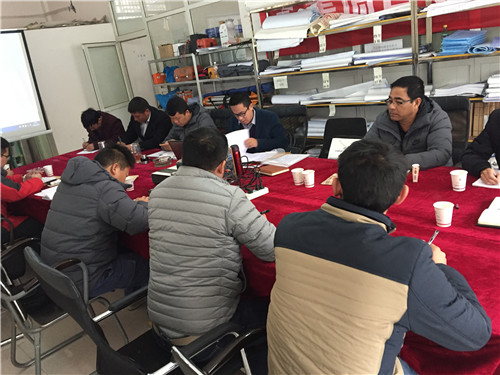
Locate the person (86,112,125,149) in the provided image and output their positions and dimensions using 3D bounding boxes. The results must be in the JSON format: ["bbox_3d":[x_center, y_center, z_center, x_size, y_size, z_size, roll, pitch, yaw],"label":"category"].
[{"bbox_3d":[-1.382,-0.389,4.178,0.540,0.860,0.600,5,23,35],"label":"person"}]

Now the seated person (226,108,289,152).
[{"bbox_3d":[0.085,-0.140,3.387,0.550,1.220,0.700,5,21,38],"label":"seated person"}]

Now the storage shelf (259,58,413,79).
[{"bbox_3d":[0.982,-1.336,4.664,1.776,0.050,0.500,5,23,36],"label":"storage shelf"}]

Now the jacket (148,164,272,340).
[{"bbox_3d":[-0.159,0.213,1.756,0.570,0.640,0.540,2,21,28],"label":"jacket"}]

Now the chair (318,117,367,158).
[{"bbox_3d":[0.651,-0.008,3.168,0.470,0.940,0.560,7,22,41],"label":"chair"}]

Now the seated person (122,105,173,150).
[{"bbox_3d":[-0.901,-0.252,3.927,0.580,1.220,0.780,5,23,36],"label":"seated person"}]

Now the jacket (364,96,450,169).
[{"bbox_3d":[0.919,-0.200,2.389,0.600,0.640,0.480,5,23,36],"label":"jacket"}]

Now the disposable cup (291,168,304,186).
[{"bbox_3d":[0.282,-0.059,2.427,0.075,0.086,0.075,-8,17,2],"label":"disposable cup"}]

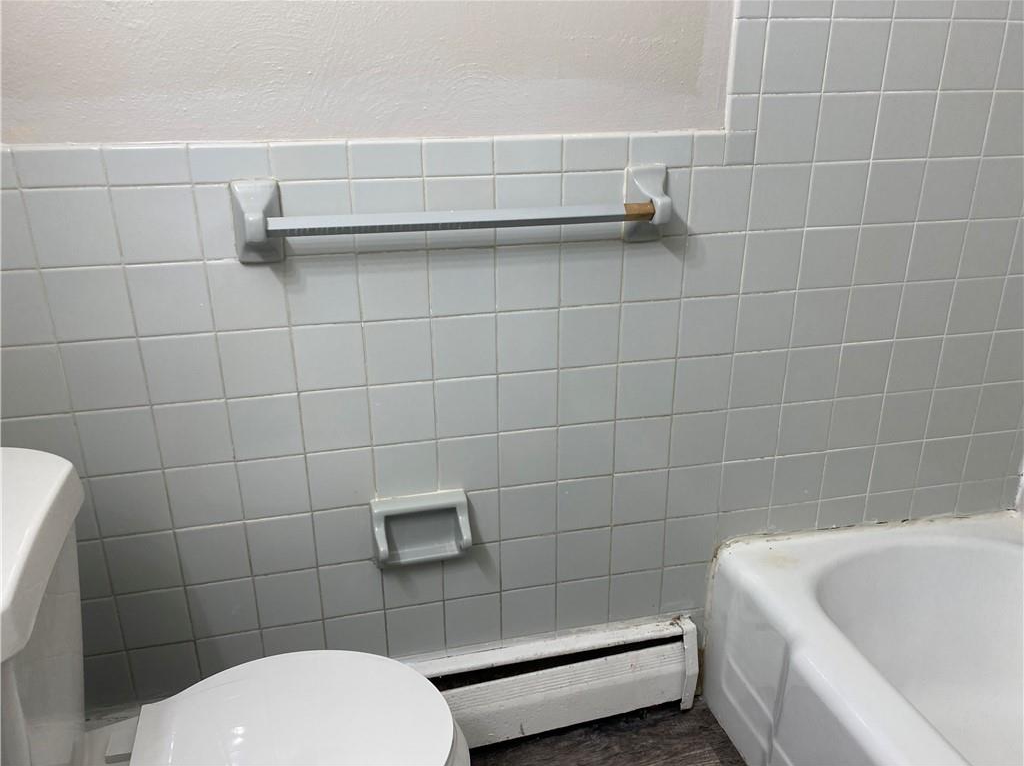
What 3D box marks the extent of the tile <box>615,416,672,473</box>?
[{"bbox_3d":[0.241,0.113,1.419,0.108,0.108,0.009,-5,21,-13],"label":"tile"}]

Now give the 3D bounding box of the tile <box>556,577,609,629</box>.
[{"bbox_3d":[0.138,0.429,1.510,0.108,0.108,0.009,-5,21,-13],"label":"tile"}]

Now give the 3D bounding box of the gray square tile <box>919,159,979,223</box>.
[{"bbox_3d":[0.774,-0.343,1.371,0.108,0.108,0.010,-5,22,-12],"label":"gray square tile"}]

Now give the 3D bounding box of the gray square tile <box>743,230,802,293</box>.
[{"bbox_3d":[0.455,-0.212,1.343,0.108,0.108,0.010,-5,22,-12],"label":"gray square tile"}]

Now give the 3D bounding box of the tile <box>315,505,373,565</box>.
[{"bbox_3d":[-0.288,0.265,1.344,0.101,0.108,0.008,-5,22,-12],"label":"tile"}]

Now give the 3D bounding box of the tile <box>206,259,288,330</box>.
[{"bbox_3d":[-0.400,-0.134,1.165,0.108,0.108,0.010,-5,22,-12],"label":"tile"}]

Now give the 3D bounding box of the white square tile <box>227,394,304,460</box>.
[{"bbox_3d":[-0.397,0.070,1.247,0.108,0.108,0.009,-5,22,-12],"label":"white square tile"}]

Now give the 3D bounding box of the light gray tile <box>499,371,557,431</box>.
[{"bbox_3d":[0.029,0.031,1.329,0.108,0.108,0.010,-5,22,-12],"label":"light gray tile"}]

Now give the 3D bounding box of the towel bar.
[{"bbox_3d":[-0.070,-0.249,1.153,0.668,0.119,0.073,-5,22,-12],"label":"towel bar"}]

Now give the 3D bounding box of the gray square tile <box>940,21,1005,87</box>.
[{"bbox_3d":[0.769,-0.546,1.288,0.108,0.108,0.010,-5,22,-12],"label":"gray square tile"}]

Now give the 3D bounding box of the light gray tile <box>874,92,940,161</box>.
[{"bbox_3d":[0.666,-0.435,1.309,0.108,0.108,0.010,-5,22,-12],"label":"light gray tile"}]

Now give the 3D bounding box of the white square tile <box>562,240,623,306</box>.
[{"bbox_3d":[0.133,-0.183,1.280,0.108,0.108,0.009,-5,21,-13],"label":"white square tile"}]

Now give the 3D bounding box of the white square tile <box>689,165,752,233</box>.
[{"bbox_3d":[0.346,-0.305,1.282,0.108,0.108,0.009,-5,22,-12],"label":"white square tile"}]

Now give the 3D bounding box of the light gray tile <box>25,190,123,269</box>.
[{"bbox_3d":[-0.614,-0.217,1.080,0.108,0.108,0.010,-5,22,-12],"label":"light gray tile"}]

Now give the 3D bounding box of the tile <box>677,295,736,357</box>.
[{"bbox_3d":[0.349,-0.100,1.360,0.108,0.108,0.010,-5,22,-12],"label":"tile"}]

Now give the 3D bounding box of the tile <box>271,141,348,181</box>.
[{"bbox_3d":[-0.295,-0.324,1.119,0.108,0.054,0.010,-5,21,-12],"label":"tile"}]

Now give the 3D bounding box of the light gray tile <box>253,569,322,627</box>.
[{"bbox_3d":[-0.396,0.379,1.362,0.108,0.108,0.010,-5,21,-12],"label":"light gray tile"}]

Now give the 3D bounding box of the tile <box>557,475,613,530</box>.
[{"bbox_3d":[0.137,0.226,1.430,0.108,0.108,0.010,-5,22,-12],"label":"tile"}]

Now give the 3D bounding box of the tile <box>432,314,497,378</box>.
[{"bbox_3d":[-0.078,-0.061,1.271,0.108,0.108,0.010,-5,22,-12],"label":"tile"}]

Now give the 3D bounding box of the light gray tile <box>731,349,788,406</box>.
[{"bbox_3d":[0.456,-0.010,1.422,0.108,0.108,0.010,-5,22,-12],"label":"light gray tile"}]

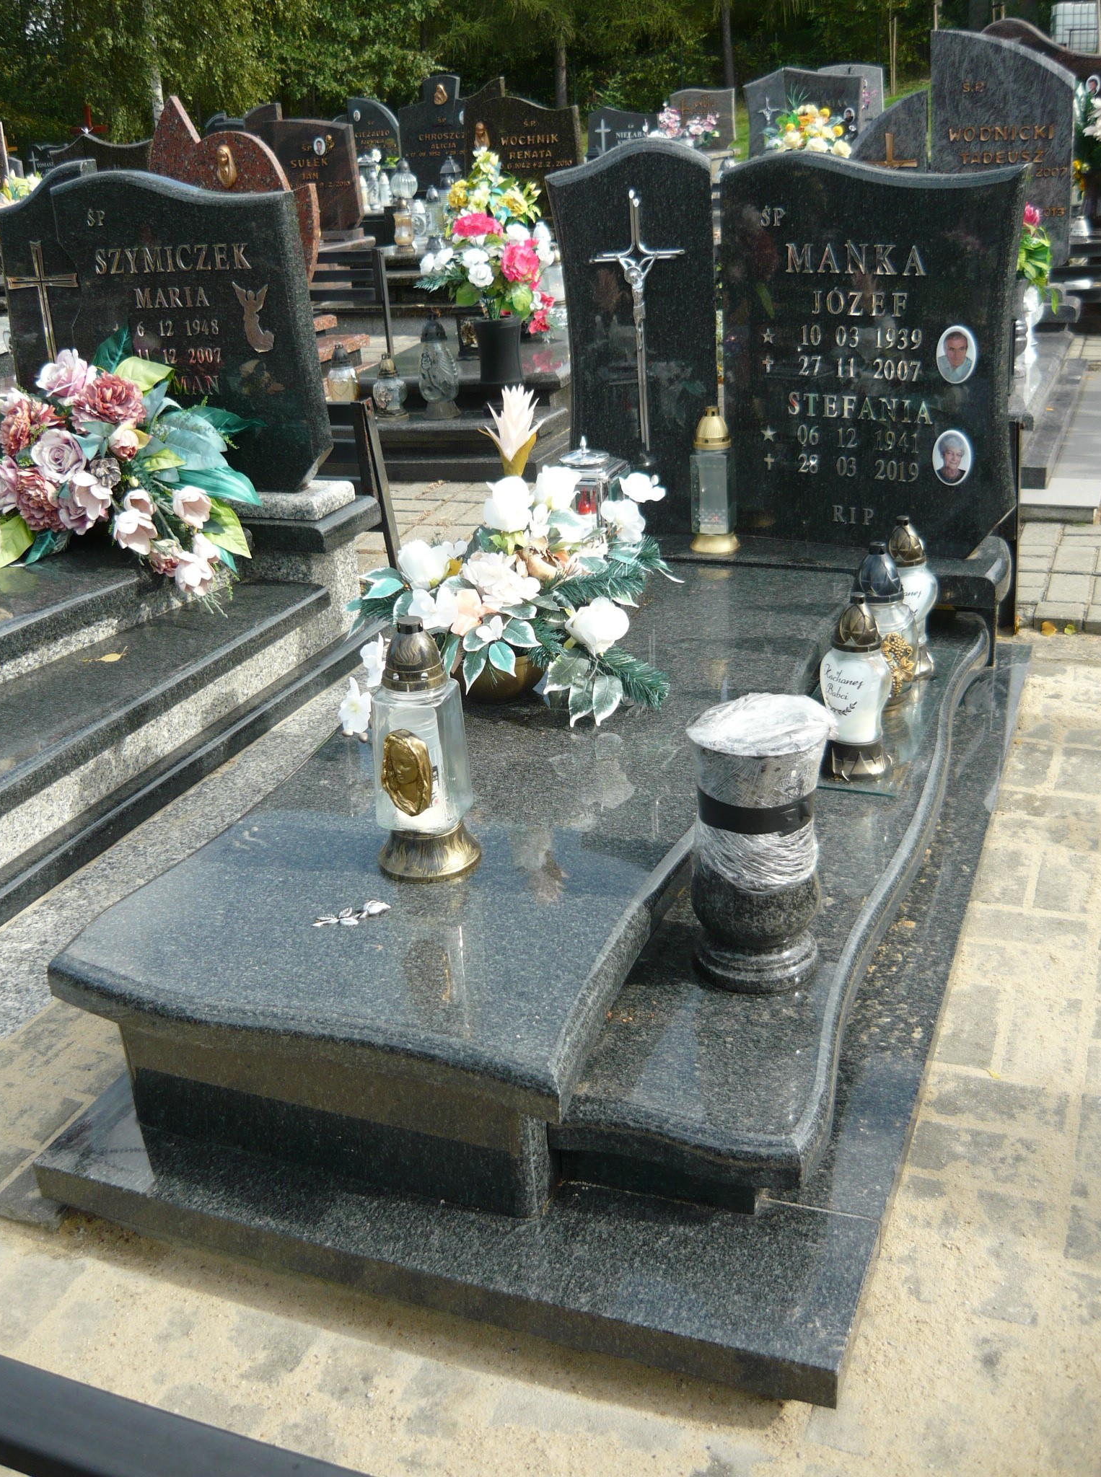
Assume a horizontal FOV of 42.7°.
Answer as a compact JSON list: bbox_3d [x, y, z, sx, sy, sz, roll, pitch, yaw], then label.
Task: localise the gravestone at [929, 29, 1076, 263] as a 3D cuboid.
[{"bbox_3d":[1.675,-2.171,5.222,0.520,0.860,0.090,8,27,26],"label":"gravestone"}]

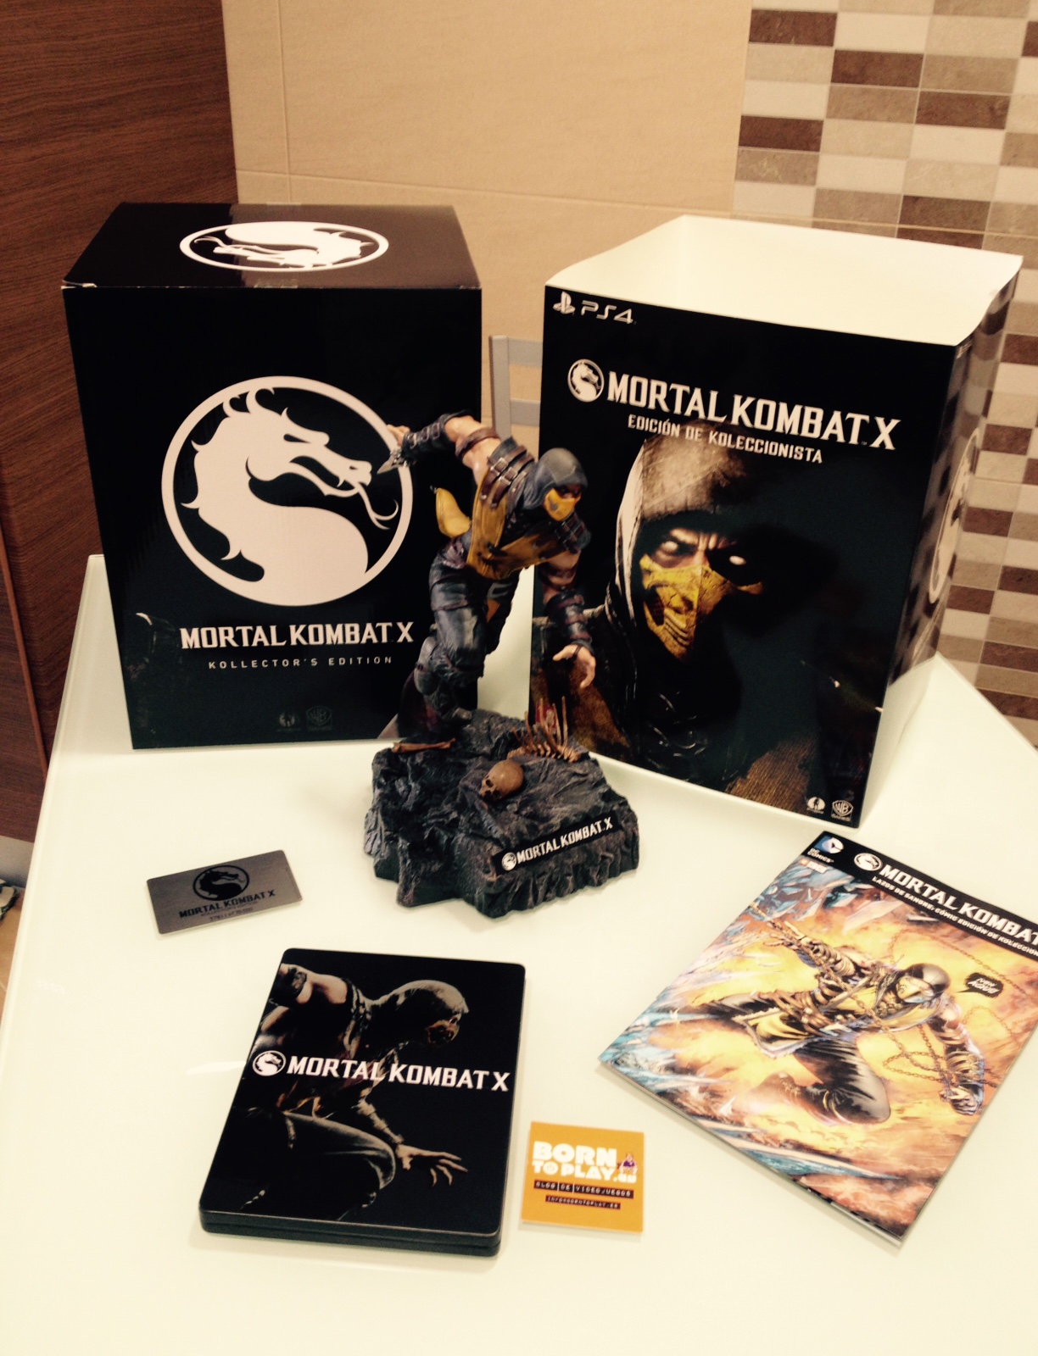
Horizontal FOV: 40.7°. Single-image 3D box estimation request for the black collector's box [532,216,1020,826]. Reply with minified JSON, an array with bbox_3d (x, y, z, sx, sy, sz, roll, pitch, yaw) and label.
[{"bbox_3d":[0.170,-0.119,0.960,0.239,0.320,0.224,16,34,22],"label":"black collector's box"}]

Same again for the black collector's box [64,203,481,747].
[{"bbox_3d":[-0.157,-0.147,0.992,0.238,0.318,0.220,-2,31,-6],"label":"black collector's box"}]

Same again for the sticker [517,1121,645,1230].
[{"bbox_3d":[0.032,0.238,0.668,0.056,0.001,0.059,4,31,4],"label":"sticker"}]

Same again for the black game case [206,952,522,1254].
[{"bbox_3d":[-0.070,0.205,0.703,0.136,0.015,0.174,4,31,3],"label":"black game case"}]

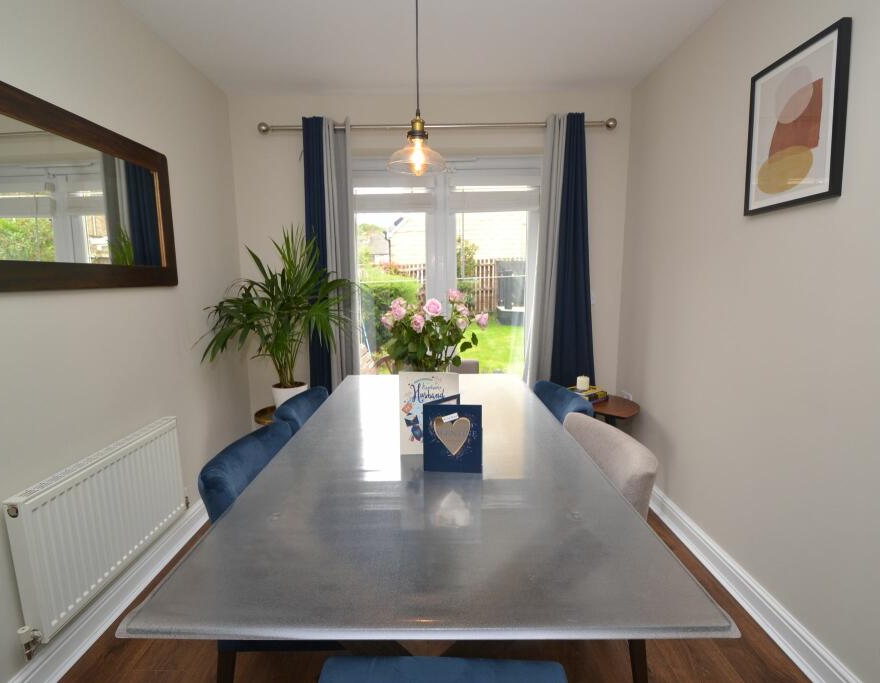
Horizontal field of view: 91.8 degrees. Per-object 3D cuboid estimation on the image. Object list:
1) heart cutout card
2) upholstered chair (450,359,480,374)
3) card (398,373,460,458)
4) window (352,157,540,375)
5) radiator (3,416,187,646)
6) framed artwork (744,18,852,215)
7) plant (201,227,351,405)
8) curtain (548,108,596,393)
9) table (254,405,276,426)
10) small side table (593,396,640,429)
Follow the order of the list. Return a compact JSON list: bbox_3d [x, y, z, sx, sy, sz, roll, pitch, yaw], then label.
[{"bbox_3d":[0.041,0.265,1.236,0.160,0.193,0.100,0,8,6],"label":"heart cutout card"},{"bbox_3d":[-0.011,0.560,2.364,0.500,0.820,0.570,-1,8,0],"label":"upholstered chair"},{"bbox_3d":[-0.035,0.219,1.324,0.180,0.260,0.060,-1,8,0],"label":"card"},{"bbox_3d":[0.011,-0.183,2.964,1.460,2.080,0.090,-1,8,0],"label":"window"},{"bbox_3d":[-1.205,0.623,1.592,0.070,0.450,0.730,-1,8,0],"label":"radiator"},{"bbox_3d":[1.168,-0.707,1.433,0.027,0.500,0.365,-1,8,0],"label":"framed artwork"},{"bbox_3d":[-0.849,-0.096,2.383,0.730,1.060,0.680,-1,8,0],"label":"plant"},{"bbox_3d":[0.877,-0.251,2.720,0.350,2.260,0.140,-1,8,0],"label":"curtain"},{"bbox_3d":[-0.866,0.690,2.506,0.400,0.540,0.400,-1,8,0],"label":"table"},{"bbox_3d":[0.929,0.655,2.507,0.460,0.570,0.460,-1,8,0],"label":"small side table"}]

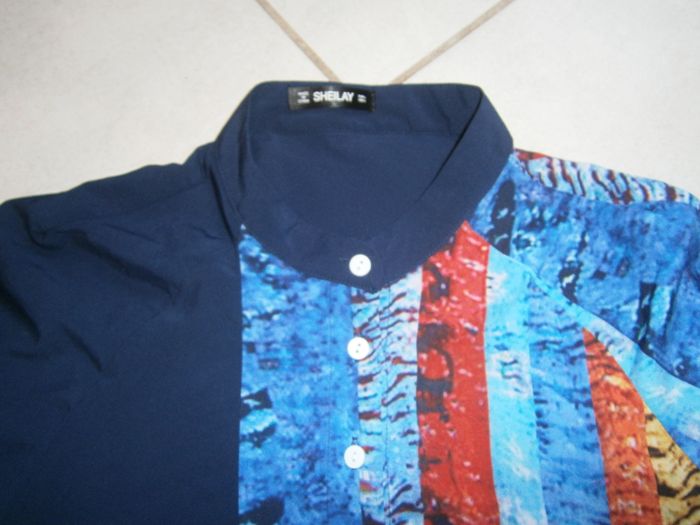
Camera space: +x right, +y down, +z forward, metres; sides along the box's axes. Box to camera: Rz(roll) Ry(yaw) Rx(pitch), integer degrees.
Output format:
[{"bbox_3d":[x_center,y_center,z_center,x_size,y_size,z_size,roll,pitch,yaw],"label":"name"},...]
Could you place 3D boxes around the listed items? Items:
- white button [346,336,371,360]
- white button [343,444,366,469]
[{"bbox_3d":[0.004,0.044,0.271,0.011,0.003,0.011,0,72,0],"label":"white button"},{"bbox_3d":[0.002,0.095,0.258,0.011,0.003,0.011,0,72,0],"label":"white button"}]

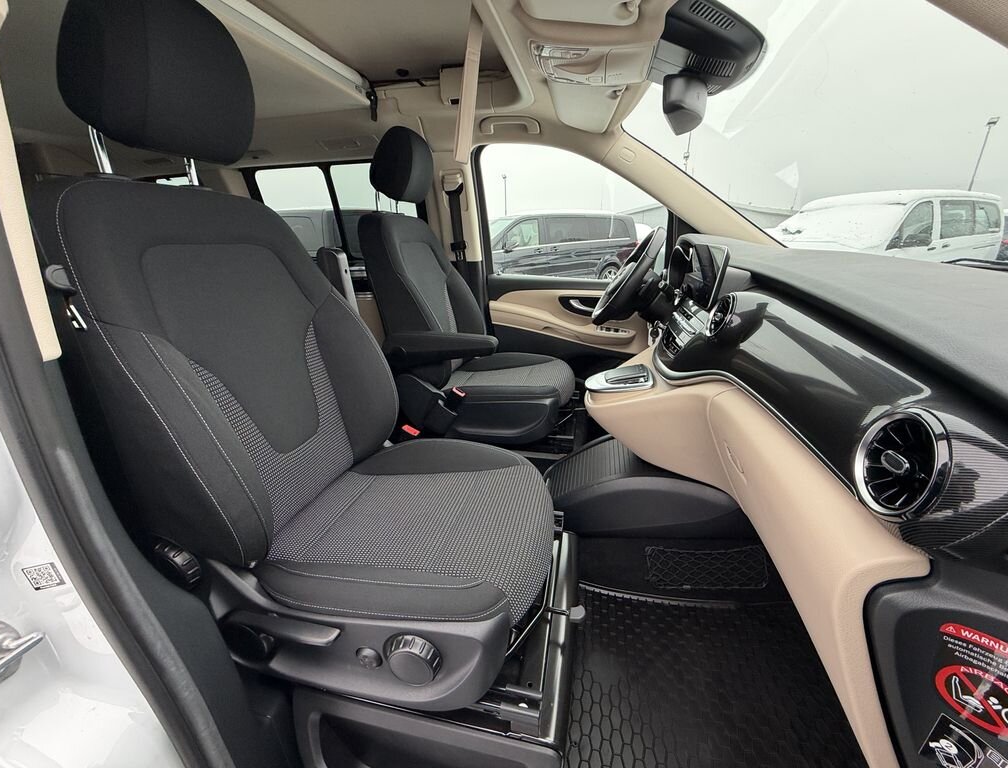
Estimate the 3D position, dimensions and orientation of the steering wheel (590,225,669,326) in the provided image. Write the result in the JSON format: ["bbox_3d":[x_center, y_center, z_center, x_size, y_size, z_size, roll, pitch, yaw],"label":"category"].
[{"bbox_3d":[0.443,-0.355,1.430,0.100,0.380,0.380,34,22,-1],"label":"steering wheel"}]

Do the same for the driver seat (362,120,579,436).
[{"bbox_3d":[-0.097,-0.377,1.529,0.740,1.050,0.590,2,19,12],"label":"driver seat"}]

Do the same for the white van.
[{"bbox_3d":[5.811,-2.134,6.801,4.950,1.920,1.930,-10,20,-23],"label":"white van"}]

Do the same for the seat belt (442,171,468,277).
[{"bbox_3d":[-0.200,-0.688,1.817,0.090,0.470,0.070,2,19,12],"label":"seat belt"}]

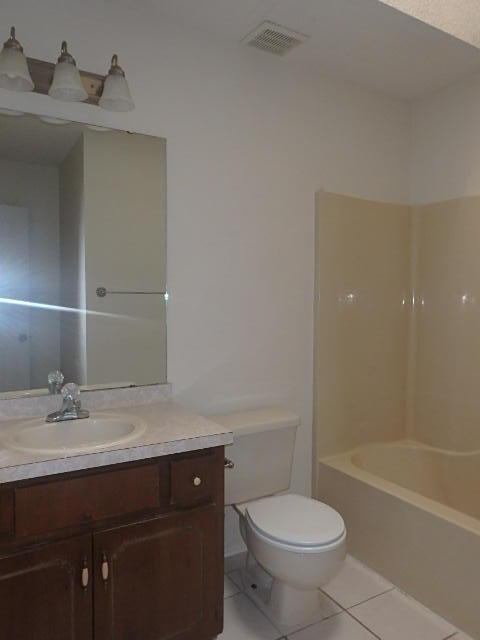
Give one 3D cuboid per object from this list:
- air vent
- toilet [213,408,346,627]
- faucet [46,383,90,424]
[{"bbox_3d":[0.157,-1.240,2.054,0.235,0.025,0.200,-1,2,-30],"label":"air vent"},{"bbox_3d":[0.170,0.822,1.891,0.415,0.744,0.655,-1,2,-30],"label":"toilet"},{"bbox_3d":[-0.591,0.286,1.611,0.150,0.130,0.160,-1,2,-30],"label":"faucet"}]

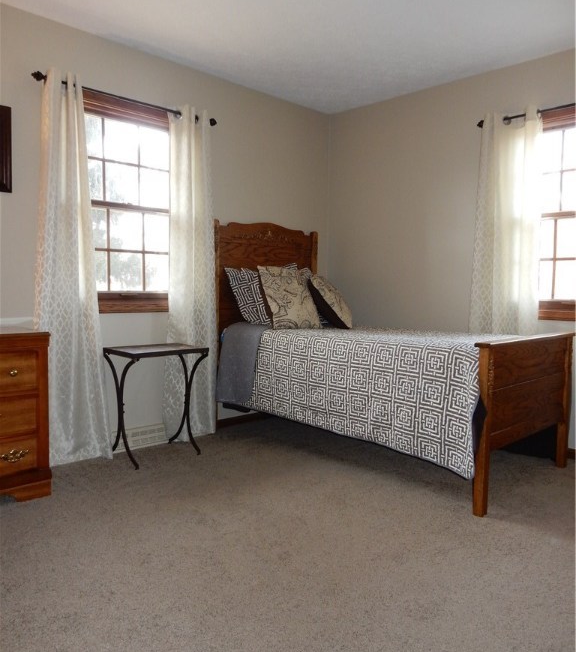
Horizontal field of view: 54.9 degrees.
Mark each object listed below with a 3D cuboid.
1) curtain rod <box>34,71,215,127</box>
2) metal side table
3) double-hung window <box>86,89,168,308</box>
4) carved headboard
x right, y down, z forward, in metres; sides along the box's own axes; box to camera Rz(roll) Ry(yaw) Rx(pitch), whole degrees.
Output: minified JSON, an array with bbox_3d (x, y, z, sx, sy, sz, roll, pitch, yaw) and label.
[{"bbox_3d":[-0.899,-1.307,3.264,0.090,0.060,1.210,5,7,44],"label":"curtain rod"},{"bbox_3d":[-0.768,0.464,3.285,0.470,0.660,0.350,-4,6,-41],"label":"metal side table"},{"bbox_3d":[-0.980,-0.703,3.364,0.110,1.250,0.840,5,7,44],"label":"double-hung window"},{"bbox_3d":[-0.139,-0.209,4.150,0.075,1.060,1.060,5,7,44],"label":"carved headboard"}]

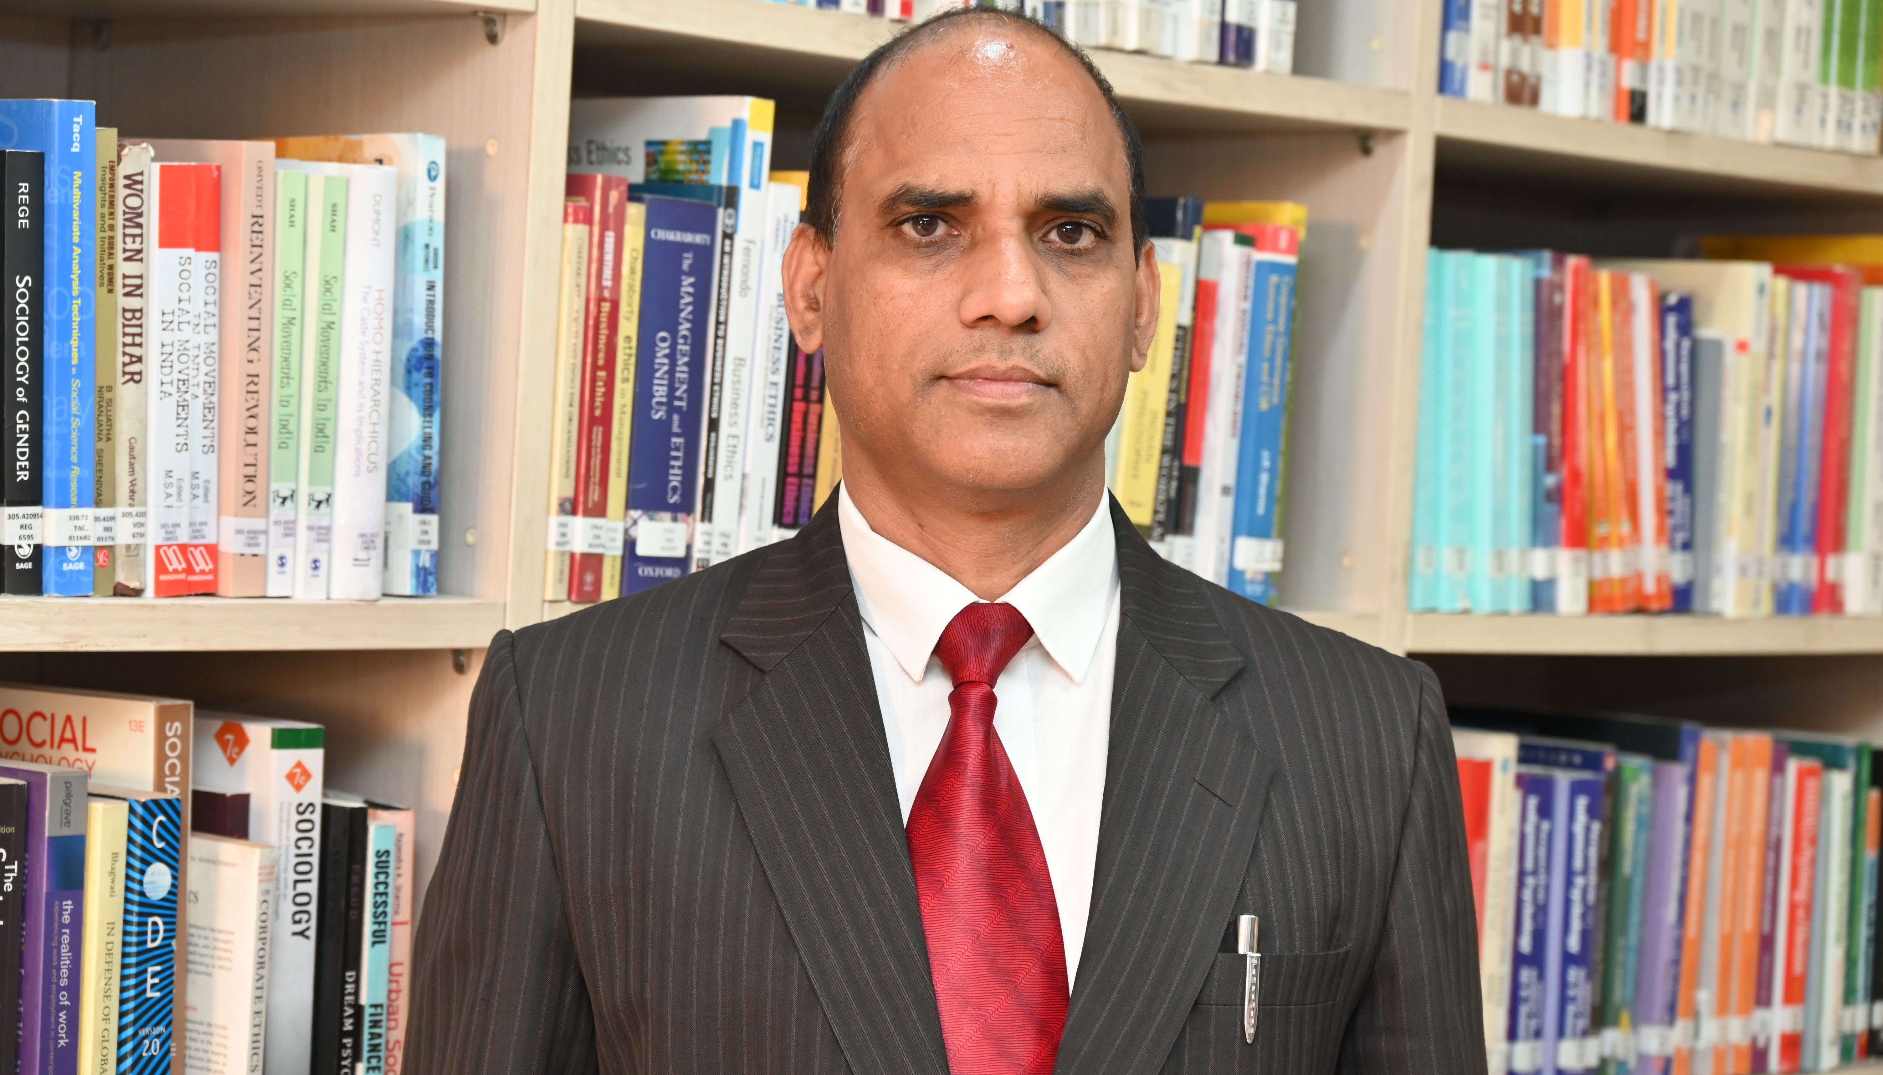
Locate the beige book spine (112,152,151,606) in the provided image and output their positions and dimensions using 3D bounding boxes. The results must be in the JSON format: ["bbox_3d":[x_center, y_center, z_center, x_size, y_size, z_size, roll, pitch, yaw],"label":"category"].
[{"bbox_3d":[-0.443,-0.084,2.156,0.017,0.218,0.145,-2,5,-45],"label":"beige book spine"}]

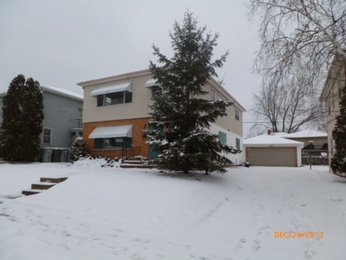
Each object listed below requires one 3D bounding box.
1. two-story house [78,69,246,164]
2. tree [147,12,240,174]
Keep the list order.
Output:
[{"bbox_3d":[0.448,-0.094,21.169,9.200,6.500,14.400,-3,-9,27],"label":"two-story house"},{"bbox_3d":[0.745,-1.764,10.152,3.800,7.100,3.800,-3,-9,27],"label":"tree"}]

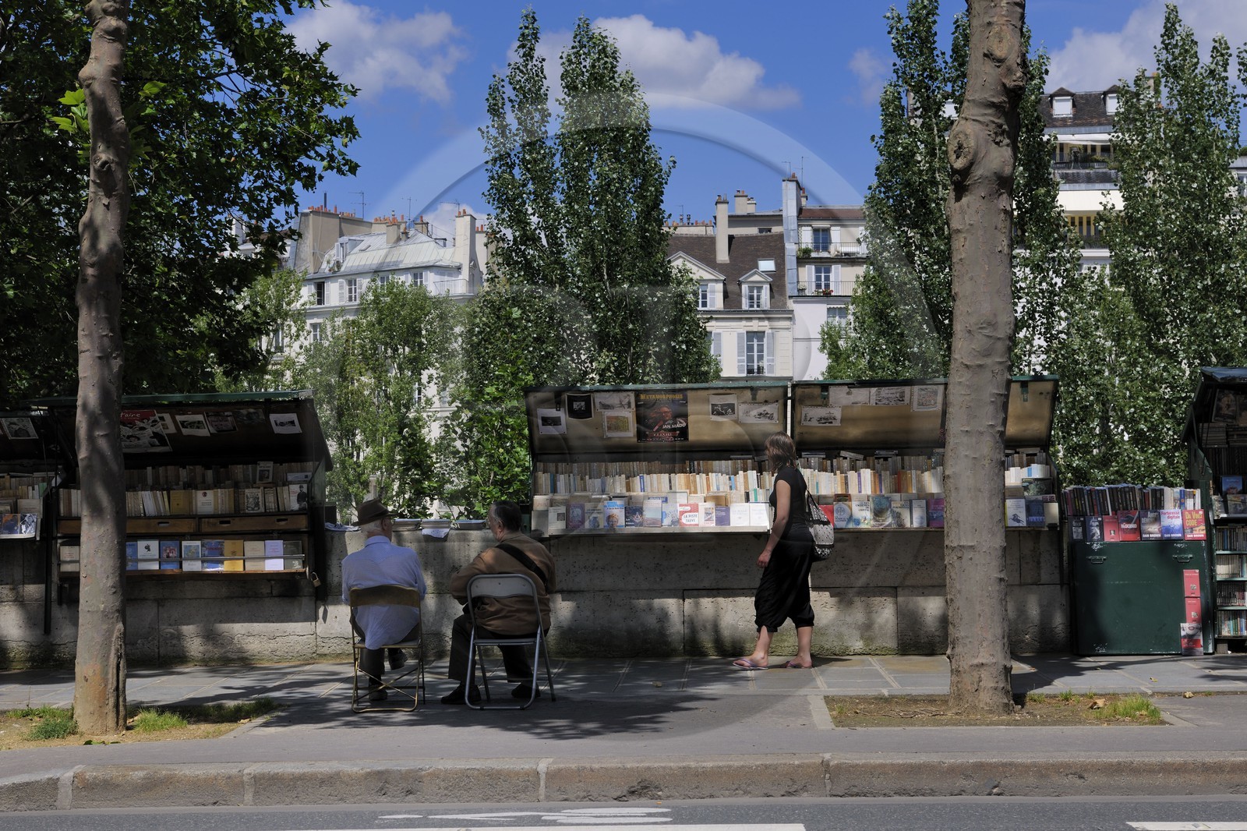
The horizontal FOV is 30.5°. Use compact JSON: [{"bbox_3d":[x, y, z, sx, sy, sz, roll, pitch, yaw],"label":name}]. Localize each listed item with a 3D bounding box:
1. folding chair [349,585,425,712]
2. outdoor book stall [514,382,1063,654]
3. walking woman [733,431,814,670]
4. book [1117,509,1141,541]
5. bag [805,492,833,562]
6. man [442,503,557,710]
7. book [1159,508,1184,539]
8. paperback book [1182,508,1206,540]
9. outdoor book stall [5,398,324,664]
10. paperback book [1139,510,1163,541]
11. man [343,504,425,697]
[{"bbox_3d":[-1.437,1.395,13.950,0.440,0.765,0.470,0,-1,0],"label":"folding chair"},{"bbox_3d":[1.320,0.770,17.480,4.050,2.090,0.880,0,-1,1],"label":"outdoor book stall"},{"bbox_3d":[1.073,0.965,16.300,0.600,1.690,0.480,0,-1,7],"label":"walking woman"},{"bbox_3d":[3.732,0.815,16.864,0.152,0.228,0.030,-1,-17,2],"label":"book"},{"bbox_3d":[1.388,0.797,16.400,0.270,0.490,0.150,0,-1,-11],"label":"bag"},{"bbox_3d":[-0.775,1.150,14.120,0.660,1.260,0.760,0,-1,-12],"label":"man"},{"bbox_3d":[4.046,0.808,16.866,0.152,0.228,0.033,-1,-17,2],"label":"book"},{"bbox_3d":[4.213,0.810,16.868,0.152,0.228,0.038,-1,-17,2],"label":"paperback book"},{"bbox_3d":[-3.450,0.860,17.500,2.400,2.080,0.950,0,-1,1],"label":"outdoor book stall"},{"bbox_3d":[3.894,0.811,16.868,0.152,0.228,0.038,-1,-17,2],"label":"paperback book"},{"bbox_3d":[-1.478,1.155,14.180,0.520,1.280,0.780,0,-1,3],"label":"man"}]

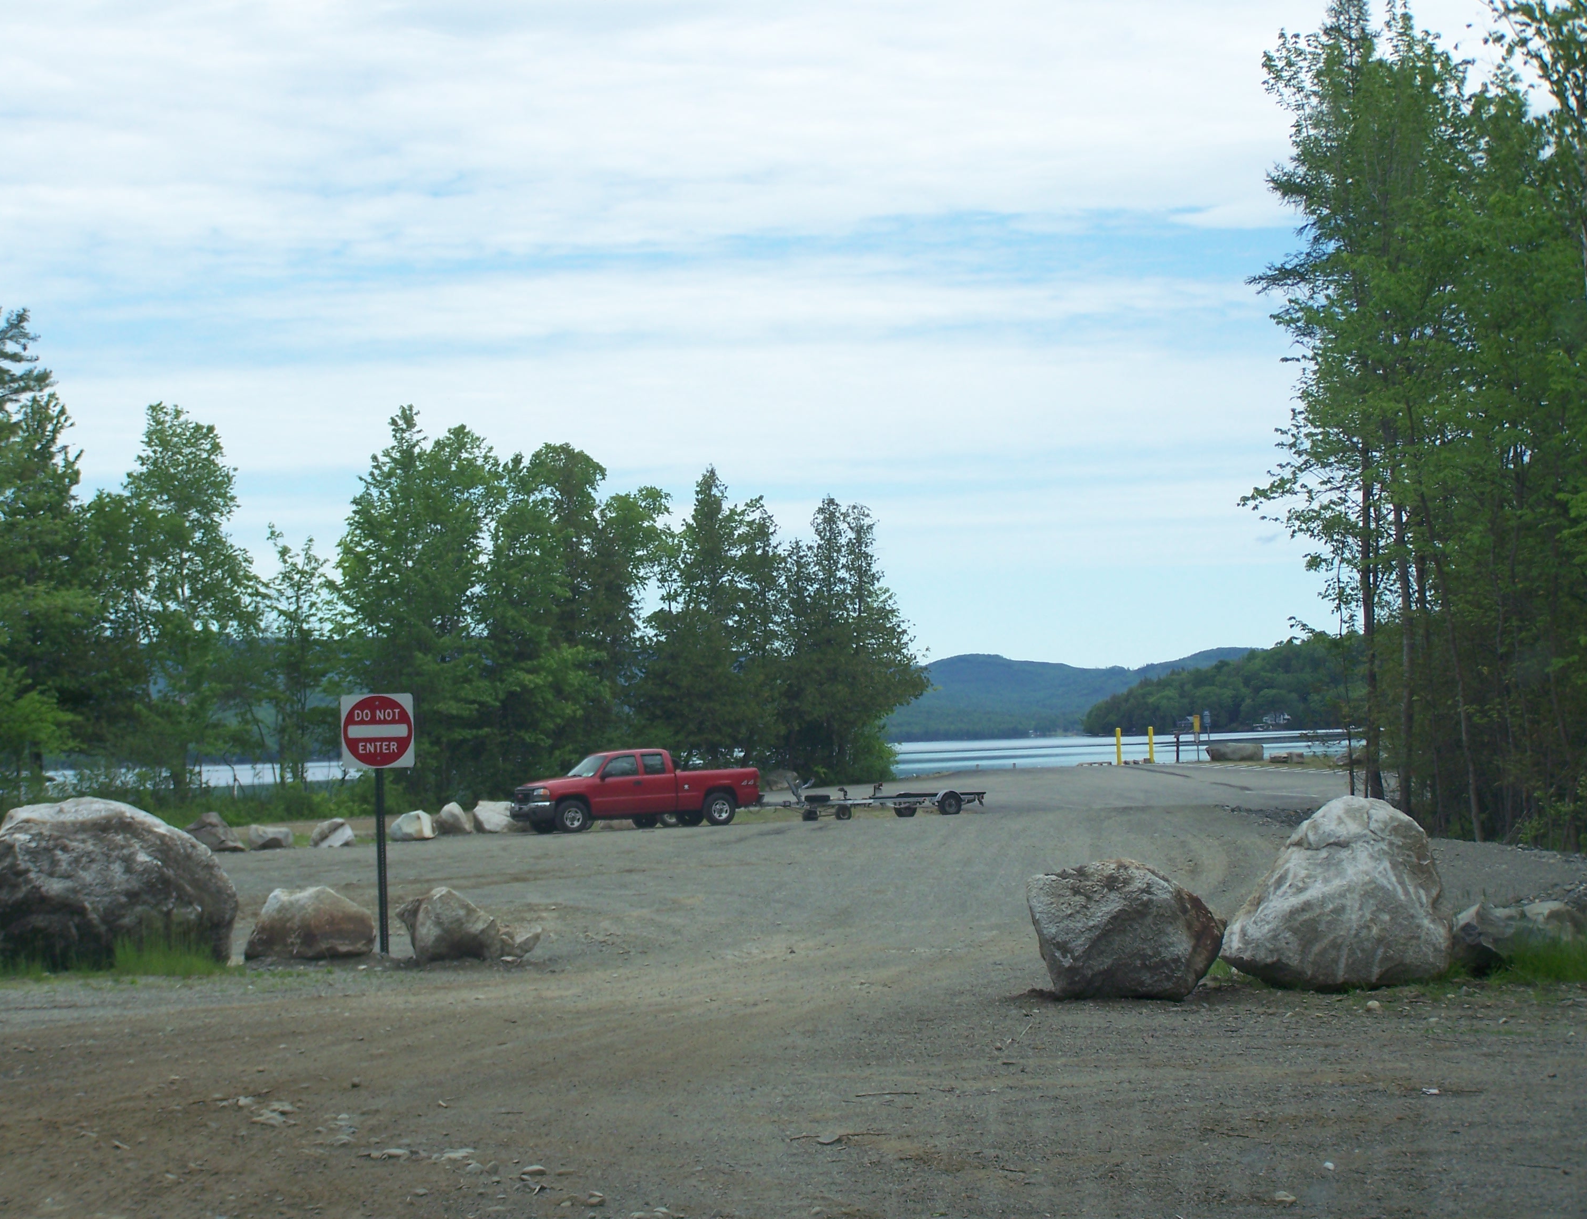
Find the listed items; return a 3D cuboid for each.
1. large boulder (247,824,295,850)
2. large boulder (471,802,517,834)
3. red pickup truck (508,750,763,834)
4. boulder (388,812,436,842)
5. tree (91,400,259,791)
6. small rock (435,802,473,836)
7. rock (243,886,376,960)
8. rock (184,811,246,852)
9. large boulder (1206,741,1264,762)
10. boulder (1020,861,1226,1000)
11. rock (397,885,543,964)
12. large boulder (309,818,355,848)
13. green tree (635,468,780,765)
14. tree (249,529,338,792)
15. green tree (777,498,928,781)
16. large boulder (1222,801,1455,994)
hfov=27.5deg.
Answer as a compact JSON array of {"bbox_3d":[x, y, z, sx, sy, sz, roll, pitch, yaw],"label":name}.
[{"bbox_3d":[-10.706,4.651,66.300,0.961,0.546,0.750,-1,-2,-9],"label":"large boulder"},{"bbox_3d":[-6.987,4.934,77.000,1.250,0.760,0.900,-2,-2,-5],"label":"large boulder"},{"bbox_3d":[-3.665,4.125,74.500,5.800,1.880,2.000,-1,-2,-26],"label":"red pickup truck"},{"bbox_3d":[-8.244,4.692,70.000,1.043,0.631,0.850,-1,-2,-7],"label":"boulder"},{"bbox_3d":[-19.831,-0.245,104.000,5.381,12.758,5.200,-1,-2,-11],"label":"tree"},{"bbox_3d":[-7.773,4.771,74.000,0.899,0.754,0.800,-1,-2,-6],"label":"small rock"},{"bbox_3d":[-4.054,2.628,27.150,1.090,0.610,0.800,-2,-2,-9],"label":"rock"},{"bbox_3d":[-12.355,4.726,68.900,1.360,0.860,1.000,-2,-2,-10],"label":"rock"},{"bbox_3d":[13.892,4.498,102.000,1.830,0.580,0.950,-2,-2,8],"label":"large boulder"},{"bbox_3d":[2.069,2.005,20.300,1.210,0.880,1.000,-2,-2,6],"label":"boulder"},{"bbox_3d":[-2.649,2.566,26.400,1.190,0.631,0.850,-1,-2,-6],"label":"rock"},{"bbox_3d":[-9.802,4.746,68.800,0.970,0.620,0.750,-2,-2,-8],"label":"large boulder"},{"bbox_3d":[-3.069,0.637,116.000,5.183,11.412,5.000,-2,-2,-2],"label":"green tree"},{"bbox_3d":[-15.731,1.699,102.000,2.798,8.475,2.800,-1,-2,-9],"label":"tree"},{"bbox_3d":[1.914,0.988,105.000,4.800,9.100,4.600,-2,-2,1],"label":"green tree"},{"bbox_3d":[3.498,1.827,20.900,1.466,1.253,1.300,-2,-2,9],"label":"large boulder"}]

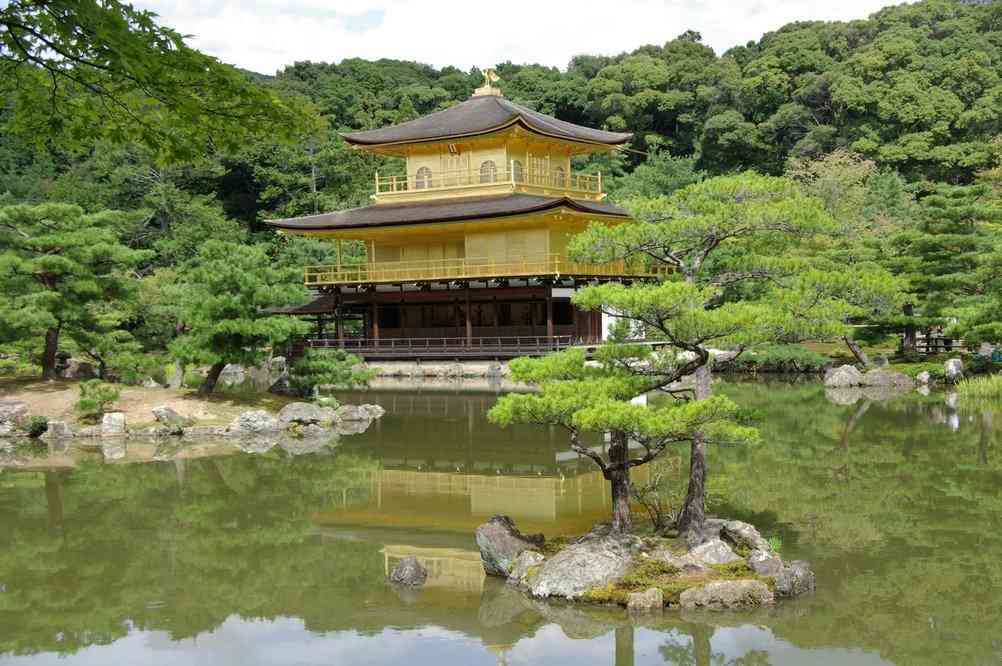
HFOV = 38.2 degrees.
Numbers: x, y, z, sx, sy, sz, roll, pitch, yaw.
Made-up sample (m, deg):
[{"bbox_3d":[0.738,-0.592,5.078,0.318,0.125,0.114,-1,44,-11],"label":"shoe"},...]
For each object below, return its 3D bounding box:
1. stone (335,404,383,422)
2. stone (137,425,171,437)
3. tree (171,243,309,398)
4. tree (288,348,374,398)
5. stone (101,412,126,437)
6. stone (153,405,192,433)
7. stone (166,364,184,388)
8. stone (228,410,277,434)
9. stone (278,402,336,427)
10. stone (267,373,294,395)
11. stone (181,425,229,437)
[{"bbox_3d":[-3.544,1.996,36.100,1.217,0.396,0.750,-1,1,-6],"label":"stone"},{"bbox_3d":[-7.871,2.215,32.850,0.707,0.251,0.450,-1,1,-14],"label":"stone"},{"bbox_3d":[-6.376,-0.390,35.200,3.302,3.666,3.200,-1,1,-10],"label":"tree"},{"bbox_3d":[-4.993,1.193,42.594,2.533,1.385,2.000,-1,1,-7],"label":"tree"},{"bbox_3d":[-8.792,2.072,32.850,0.547,0.521,0.450,-1,1,-15],"label":"stone"},{"bbox_3d":[-7.576,1.933,33.300,0.876,0.463,0.600,-1,1,-13],"label":"stone"},{"bbox_3d":[-10.216,1.365,45.379,0.565,0.753,0.500,-2,1,-13],"label":"stone"},{"bbox_3d":[-5.963,2.156,34.836,1.205,0.578,0.950,-1,1,-10],"label":"stone"},{"bbox_3d":[-4.559,1.937,34.000,1.420,0.576,1.000,-1,1,-8],"label":"stone"},{"bbox_3d":[-6.456,1.479,42.336,0.820,0.644,0.700,-1,1,-9],"label":"stone"},{"bbox_3d":[-6.973,2.293,34.006,1.129,0.282,0.600,-2,1,-12],"label":"stone"}]

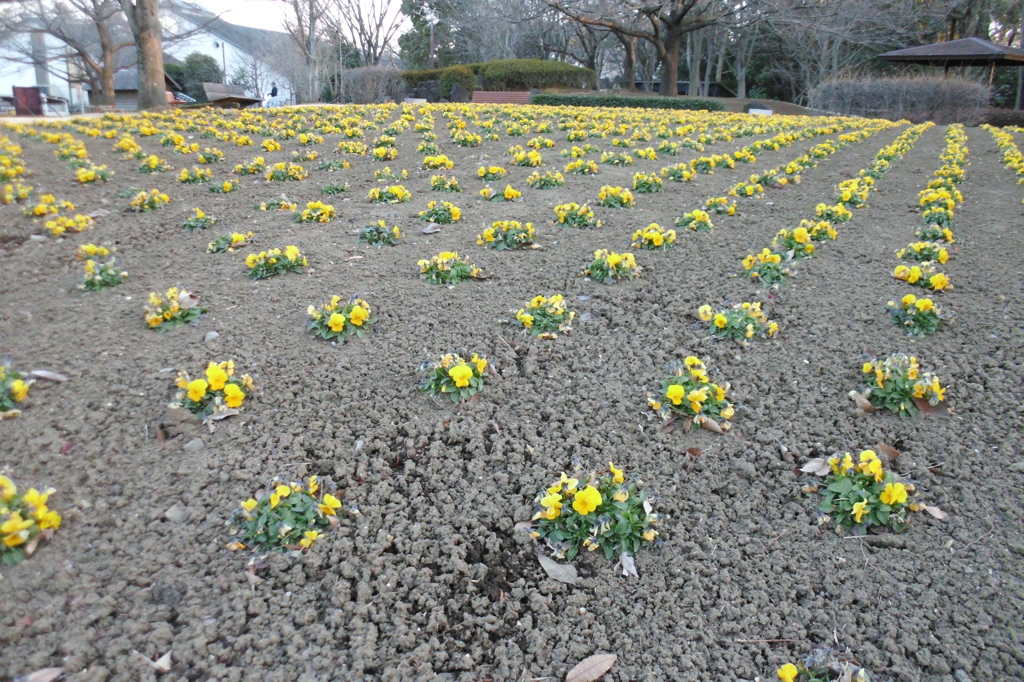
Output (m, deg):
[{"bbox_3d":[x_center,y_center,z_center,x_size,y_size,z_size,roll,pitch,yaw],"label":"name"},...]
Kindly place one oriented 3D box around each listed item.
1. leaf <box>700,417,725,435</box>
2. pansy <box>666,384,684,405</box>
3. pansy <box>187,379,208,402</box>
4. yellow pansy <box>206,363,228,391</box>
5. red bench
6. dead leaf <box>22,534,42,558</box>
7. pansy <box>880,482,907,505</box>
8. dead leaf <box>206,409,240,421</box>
[{"bbox_3d":[0.510,0.214,2.028,0.028,0.022,0.075,-11,26,-27],"label":"leaf"},{"bbox_3d":[0.420,0.137,2.047,0.046,0.053,0.024,5,9,12],"label":"pansy"},{"bbox_3d":[-0.791,0.123,2.003,0.051,0.058,0.024,-6,12,-22],"label":"pansy"},{"bbox_3d":[-0.635,0.076,1.715,0.047,0.053,0.020,-8,1,-28],"label":"yellow pansy"},{"bbox_3d":[-0.332,-6.818,23.000,1.680,0.780,0.600,0,17,-1],"label":"red bench"},{"bbox_3d":[-0.957,0.406,1.586,0.026,0.020,0.053,-2,24,-8],"label":"dead leaf"},{"bbox_3d":[0.672,0.270,1.397,0.020,0.046,0.047,13,3,-43],"label":"pansy"},{"bbox_3d":[-0.626,0.159,1.720,0.061,0.016,0.038,-23,35,-39],"label":"dead leaf"}]

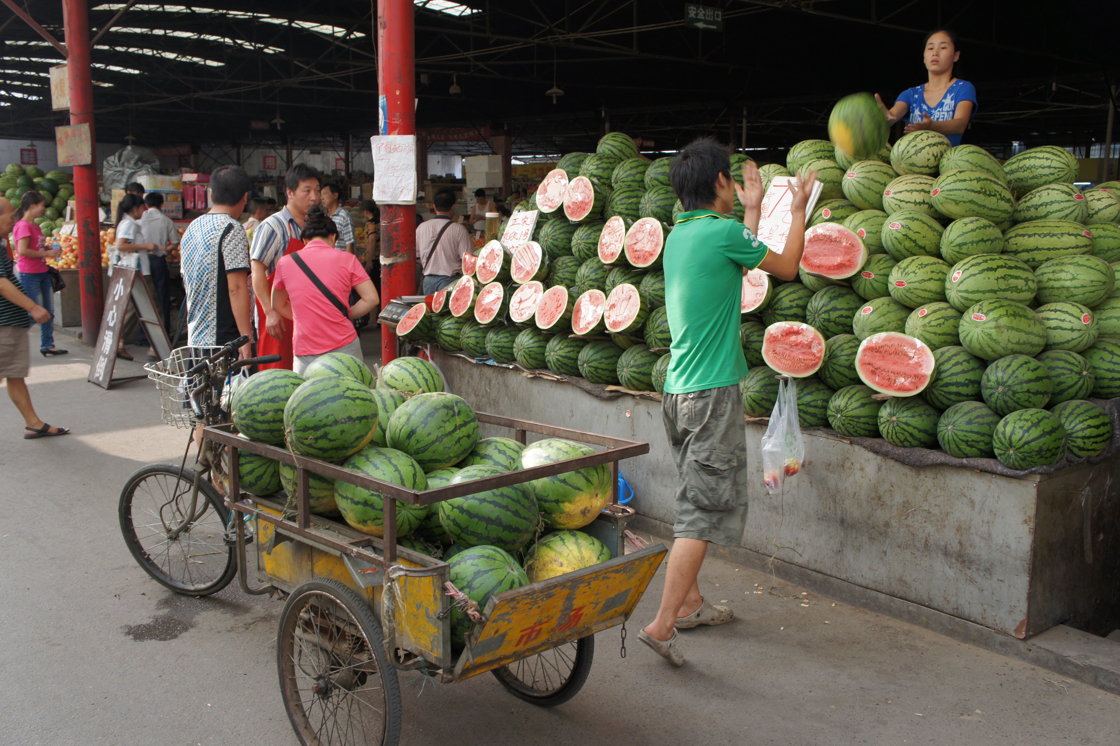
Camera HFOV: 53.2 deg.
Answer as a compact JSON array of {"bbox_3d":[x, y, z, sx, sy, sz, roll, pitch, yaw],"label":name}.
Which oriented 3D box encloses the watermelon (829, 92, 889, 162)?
[{"bbox_3d":[1.297,-1.065,4.850,0.255,0.280,0.255,-6,11,-39],"label":"watermelon"}]

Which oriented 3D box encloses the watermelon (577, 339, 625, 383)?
[{"bbox_3d":[0.209,-0.056,5.510,0.253,0.220,0.220,-6,11,-39],"label":"watermelon"}]

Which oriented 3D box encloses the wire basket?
[{"bbox_3d":[-1.447,0.052,4.330,0.220,0.220,0.300,5,22,25],"label":"wire basket"}]

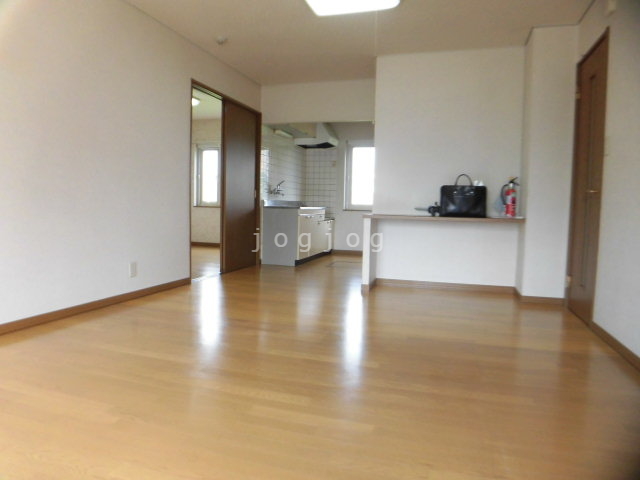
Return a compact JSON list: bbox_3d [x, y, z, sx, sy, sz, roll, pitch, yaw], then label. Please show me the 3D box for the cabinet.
[{"bbox_3d":[-0.278,-0.119,7.308,0.560,0.820,2.300,2,4,15],"label":"cabinet"}]

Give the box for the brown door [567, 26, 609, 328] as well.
[{"bbox_3d":[1.996,-0.404,3.323,0.060,2.005,0.775,2,4,16],"label":"brown door"}]

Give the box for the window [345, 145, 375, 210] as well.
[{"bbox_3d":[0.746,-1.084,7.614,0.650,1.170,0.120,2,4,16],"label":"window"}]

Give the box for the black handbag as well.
[{"bbox_3d":[1.297,-0.395,3.995,0.390,0.390,0.130,2,4,16],"label":"black handbag"}]

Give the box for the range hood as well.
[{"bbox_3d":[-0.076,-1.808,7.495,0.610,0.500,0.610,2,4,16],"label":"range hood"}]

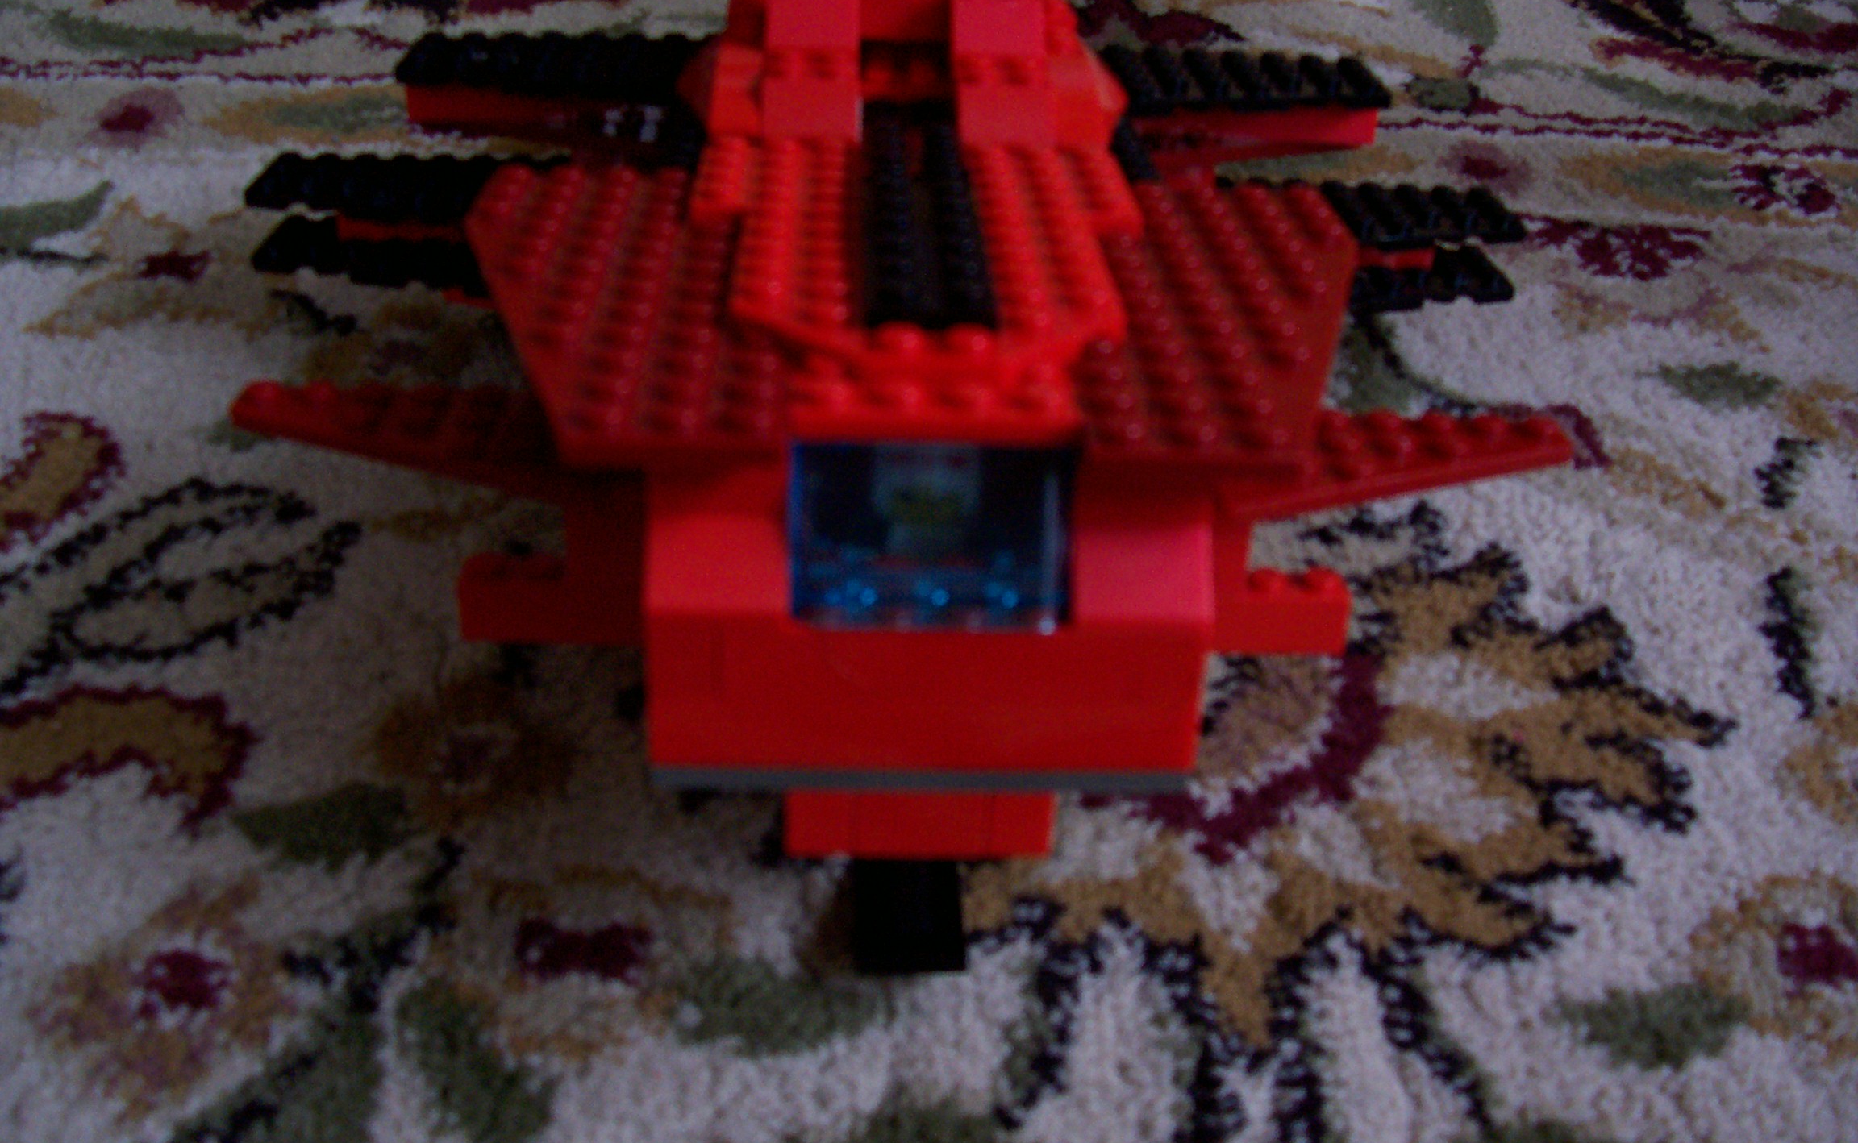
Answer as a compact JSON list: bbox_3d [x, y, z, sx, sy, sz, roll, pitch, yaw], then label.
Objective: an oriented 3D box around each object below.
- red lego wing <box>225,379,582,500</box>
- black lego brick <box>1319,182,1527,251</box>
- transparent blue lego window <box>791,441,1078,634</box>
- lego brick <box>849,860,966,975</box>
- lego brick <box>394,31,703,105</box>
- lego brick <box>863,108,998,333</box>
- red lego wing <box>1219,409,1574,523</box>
[{"bbox_3d":[-0.070,-0.017,0.257,0.063,0.005,0.033,1,29,-3],"label":"red lego wing"},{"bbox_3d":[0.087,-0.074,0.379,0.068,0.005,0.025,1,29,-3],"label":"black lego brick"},{"bbox_3d":[0.000,-0.006,0.209,0.032,0.020,0.016,1,29,-3],"label":"transparent blue lego window"},{"bbox_3d":[-0.004,0.049,0.288,0.016,0.005,0.040,1,29,-3],"label":"lego brick"},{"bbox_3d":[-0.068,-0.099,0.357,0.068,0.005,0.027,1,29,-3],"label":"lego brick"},{"bbox_3d":[-0.001,-0.052,0.263,0.016,0.005,0.092,1,29,-3],"label":"lego brick"},{"bbox_3d":[0.065,-0.015,0.265,0.063,0.005,0.033,1,29,-3],"label":"red lego wing"}]

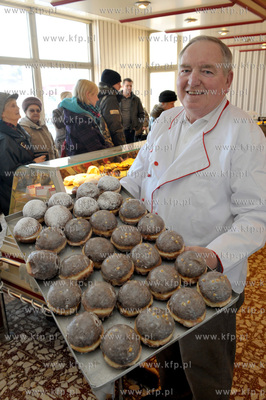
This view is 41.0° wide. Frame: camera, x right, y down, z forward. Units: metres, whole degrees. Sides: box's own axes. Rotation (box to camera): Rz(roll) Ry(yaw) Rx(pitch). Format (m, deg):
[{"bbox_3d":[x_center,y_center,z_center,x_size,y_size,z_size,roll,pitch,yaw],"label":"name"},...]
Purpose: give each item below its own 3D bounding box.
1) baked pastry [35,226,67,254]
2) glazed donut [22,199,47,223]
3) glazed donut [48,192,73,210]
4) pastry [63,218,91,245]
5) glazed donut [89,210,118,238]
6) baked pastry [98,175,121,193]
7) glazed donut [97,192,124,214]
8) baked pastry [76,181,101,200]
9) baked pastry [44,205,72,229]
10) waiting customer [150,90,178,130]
[{"bbox_3d":[-0.232,0.115,1.014,0.086,0.055,0.086,-12,36,0],"label":"baked pastry"},{"bbox_3d":[-0.307,0.035,1.117,0.077,0.060,0.077,0,37,0],"label":"glazed donut"},{"bbox_3d":[-0.234,0.007,1.161,0.082,0.051,0.082,-1,37,0],"label":"glazed donut"},{"bbox_3d":[-0.158,0.095,1.037,0.081,0.060,0.081,0,37,0],"label":"pastry"},{"bbox_3d":[-0.086,0.072,1.069,0.082,0.060,0.082,0,37,0],"label":"glazed donut"},{"bbox_3d":[-0.081,-0.052,1.235,0.078,0.060,0.078,0,37,0],"label":"baked pastry"},{"bbox_3d":[-0.073,0.010,1.152,0.085,0.053,0.085,-1,37,0],"label":"glazed donut"},{"bbox_3d":[-0.151,-0.028,1.208,0.081,0.050,0.081,-1,37,0],"label":"baked pastry"},{"bbox_3d":[-0.230,0.050,1.103,0.084,0.054,0.084,-1,37,0],"label":"baked pastry"},{"bbox_3d":[0.389,-0.610,4.640,0.420,1.560,0.540,6,19,21],"label":"waiting customer"}]

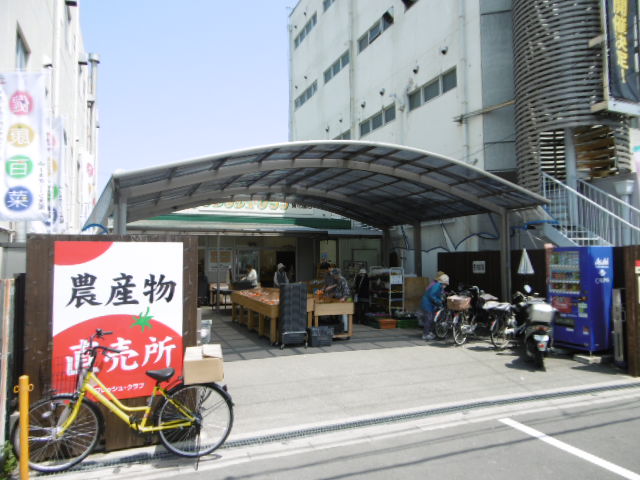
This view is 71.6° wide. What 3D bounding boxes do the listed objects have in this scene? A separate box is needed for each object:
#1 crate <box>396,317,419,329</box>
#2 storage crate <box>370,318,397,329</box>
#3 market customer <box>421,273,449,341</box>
[{"bbox_3d":[2.189,2.155,11.501,0.544,0.220,0.420,1,-3,-22],"label":"crate"},{"bbox_3d":[1.641,2.153,11.476,0.406,0.220,0.520,1,-3,-22],"label":"storage crate"},{"bbox_3d":[2.519,1.447,9.810,0.600,1.460,0.500,0,-3,-3],"label":"market customer"}]

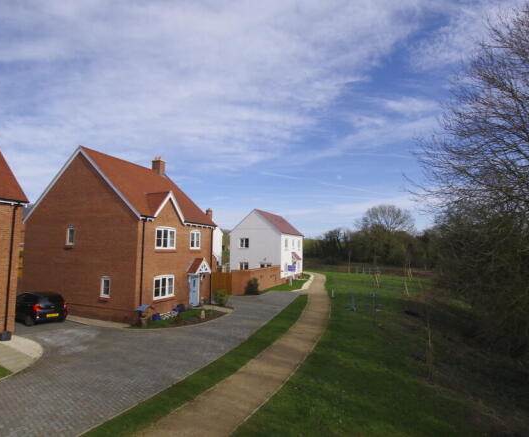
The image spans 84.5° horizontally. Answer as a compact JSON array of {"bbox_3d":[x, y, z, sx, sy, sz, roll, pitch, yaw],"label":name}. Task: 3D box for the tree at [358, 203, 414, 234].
[{"bbox_3d":[31.768,3.823,75.021,14.500,15.030,14.000,0,-6,0],"label":"tree"}]

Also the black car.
[{"bbox_3d":[-12.118,4.570,15.322,3.800,1.460,1.660,-3,-7,28],"label":"black car"}]

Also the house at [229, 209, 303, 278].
[{"bbox_3d":[0.796,3.338,37.087,6.730,8.020,9.210,-3,-7,23],"label":"house"}]

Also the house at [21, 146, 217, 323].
[{"bbox_3d":[-9.311,0.679,19.785,10.210,10.150,7.100,-3,-7,23],"label":"house"}]

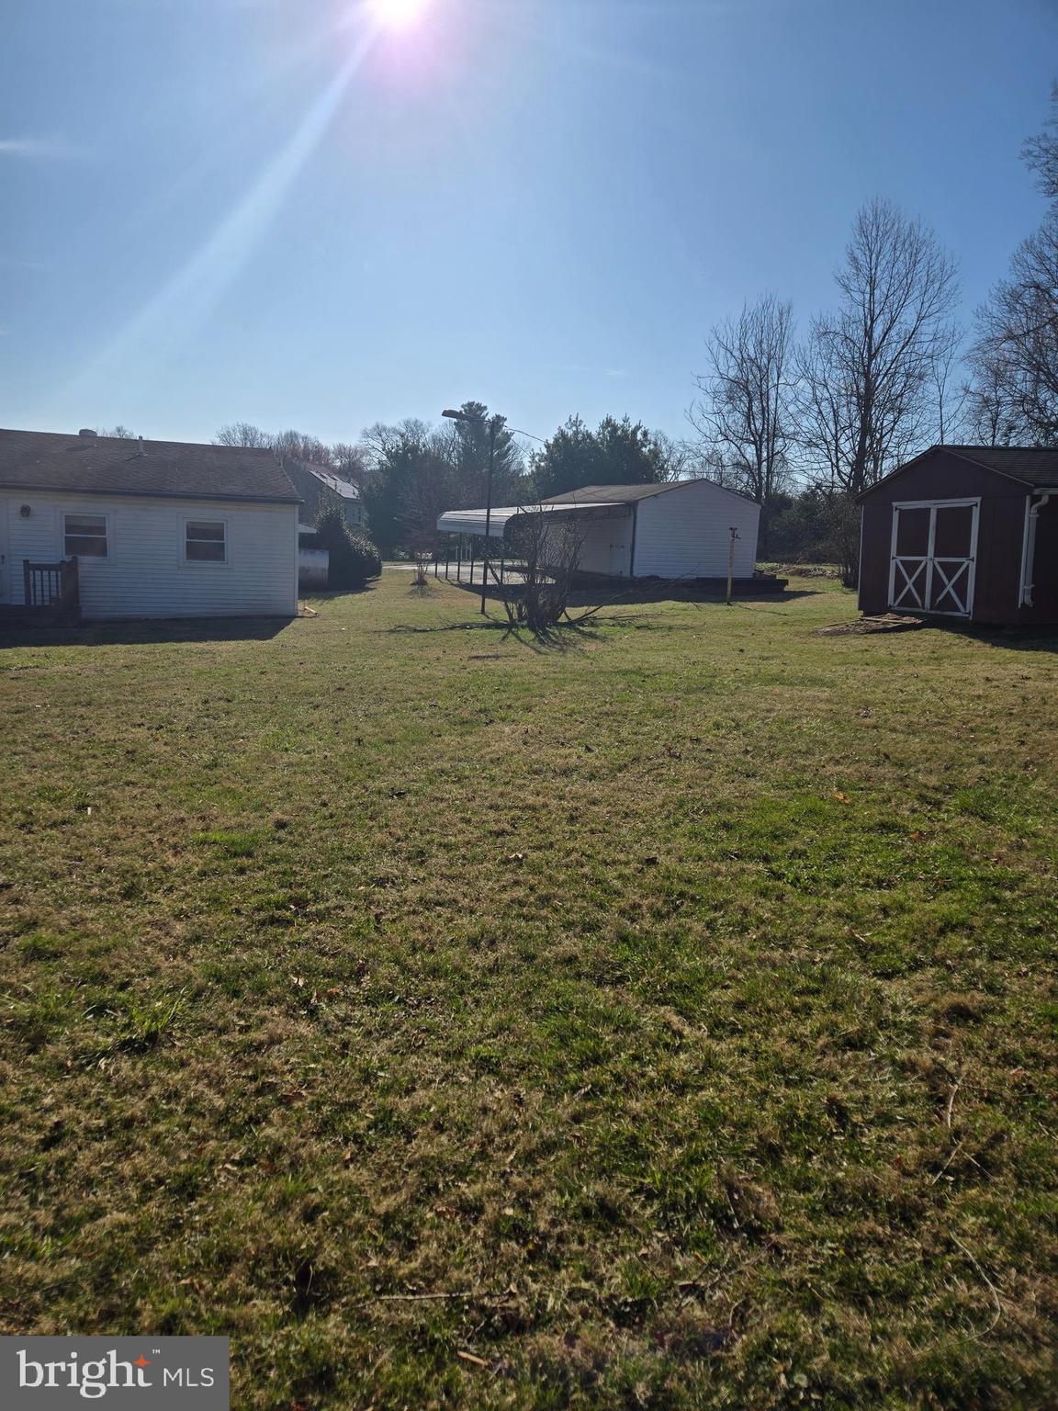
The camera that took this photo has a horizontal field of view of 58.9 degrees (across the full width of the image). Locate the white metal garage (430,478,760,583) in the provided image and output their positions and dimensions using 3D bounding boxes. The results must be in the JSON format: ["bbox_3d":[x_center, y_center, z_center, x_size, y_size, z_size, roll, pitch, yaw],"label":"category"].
[{"bbox_3d":[1.730,-6.037,32.342,8.650,3.500,9.100,-2,12,-20],"label":"white metal garage"}]

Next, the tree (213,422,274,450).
[{"bbox_3d":[-29.384,-23.462,95.951,7.500,10.649,7.500,2,11,0],"label":"tree"}]

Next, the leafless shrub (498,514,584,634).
[{"bbox_3d":[0.195,-2.283,15.556,1.400,1.920,1.400,2,11,0],"label":"leafless shrub"}]

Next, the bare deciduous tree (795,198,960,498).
[{"bbox_3d":[14.681,-13.392,39.558,6.800,14.639,6.800,2,11,0],"label":"bare deciduous tree"}]

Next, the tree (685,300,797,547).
[{"bbox_3d":[9.996,-12.902,43.838,4.900,11.797,4.900,2,11,0],"label":"tree"}]

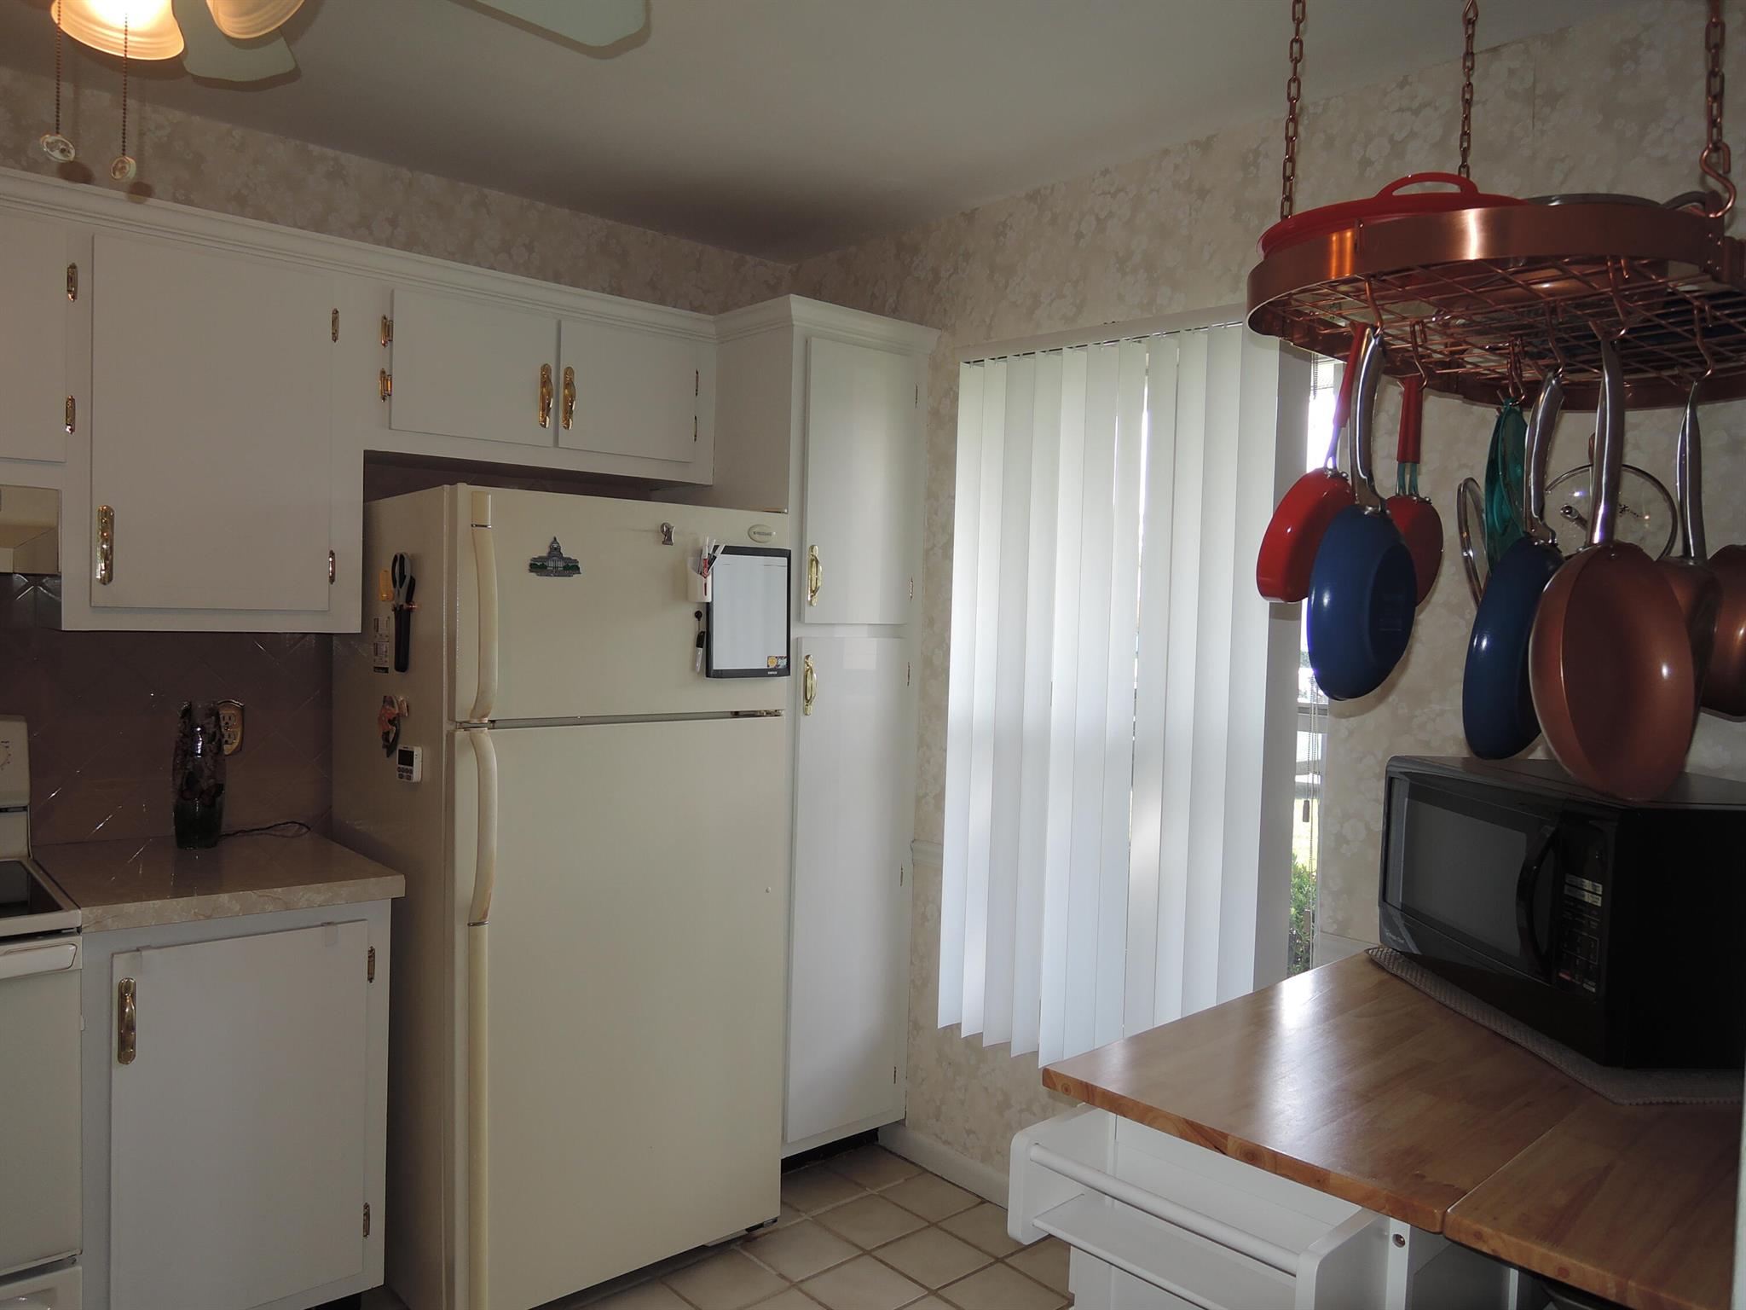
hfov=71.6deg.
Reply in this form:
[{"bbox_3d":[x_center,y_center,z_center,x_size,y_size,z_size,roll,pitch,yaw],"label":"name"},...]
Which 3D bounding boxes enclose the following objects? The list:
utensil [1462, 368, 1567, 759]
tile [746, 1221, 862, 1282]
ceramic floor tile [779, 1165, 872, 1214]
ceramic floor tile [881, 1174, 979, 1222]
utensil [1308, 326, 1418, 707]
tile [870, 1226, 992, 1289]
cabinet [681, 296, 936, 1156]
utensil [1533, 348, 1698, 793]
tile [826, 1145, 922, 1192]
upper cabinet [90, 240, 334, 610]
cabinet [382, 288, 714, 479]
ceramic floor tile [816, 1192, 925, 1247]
[{"bbox_3d":[0.721,-0.097,1.310,0.238,0.425,0.060,-1,10,-44],"label":"utensil"},{"bbox_3d":[-0.160,1.347,2.731,0.200,0.010,0.200,0,2,-42],"label":"tile"},{"bbox_3d":[-0.141,1.339,3.021,0.200,0.010,0.190,0,2,-42],"label":"ceramic floor tile"},{"bbox_3d":[0.137,1.345,2.999,0.167,0.010,0.200,0,2,-42],"label":"ceramic floor tile"},{"bbox_3d":[0.490,-0.135,1.180,0.060,0.365,0.195,10,10,43],"label":"utensil"},{"bbox_3d":[0.135,1.353,2.716,0.200,0.010,0.200,0,2,-42],"label":"tile"},{"bbox_3d":[-0.230,0.205,3.226,0.429,2.106,0.573,0,2,-42],"label":"cabinet"},{"bbox_3d":[0.698,-0.080,1.150,0.240,0.440,0.075,8,-10,-33],"label":"utensil"},{"bbox_3d":[0.002,1.338,3.151,0.171,0.010,0.190,0,2,-42],"label":"tile"},{"bbox_3d":[-1.342,-0.430,2.430,0.446,0.690,0.281,0,2,-42],"label":"upper cabinet"},{"bbox_3d":[-0.804,-0.611,2.910,0.838,0.346,0.286,0,2,-42],"label":"cabinet"},{"bbox_3d":[-0.005,1.346,2.870,0.200,0.010,0.200,0,2,-42],"label":"ceramic floor tile"}]

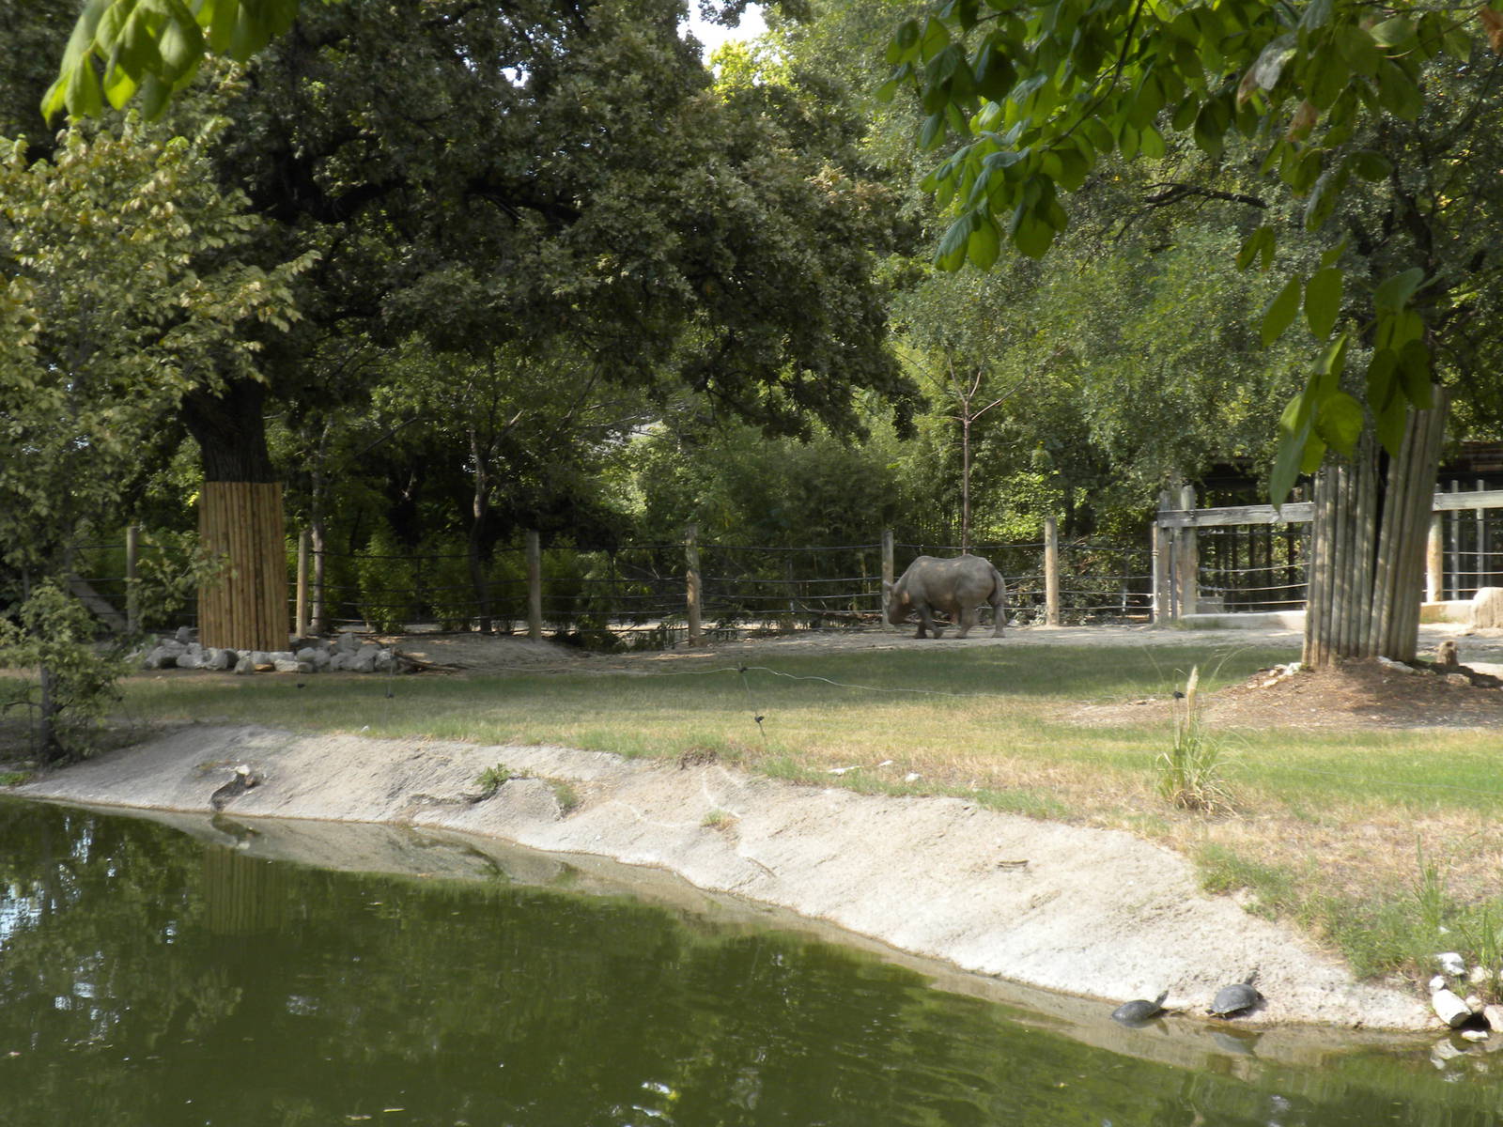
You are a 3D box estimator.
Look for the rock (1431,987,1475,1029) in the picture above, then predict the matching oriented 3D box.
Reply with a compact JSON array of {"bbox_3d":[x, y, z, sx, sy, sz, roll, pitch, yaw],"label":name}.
[{"bbox_3d":[3.259,2.064,12.100,0.140,0.170,0.220,0,0,-38],"label":"rock"}]

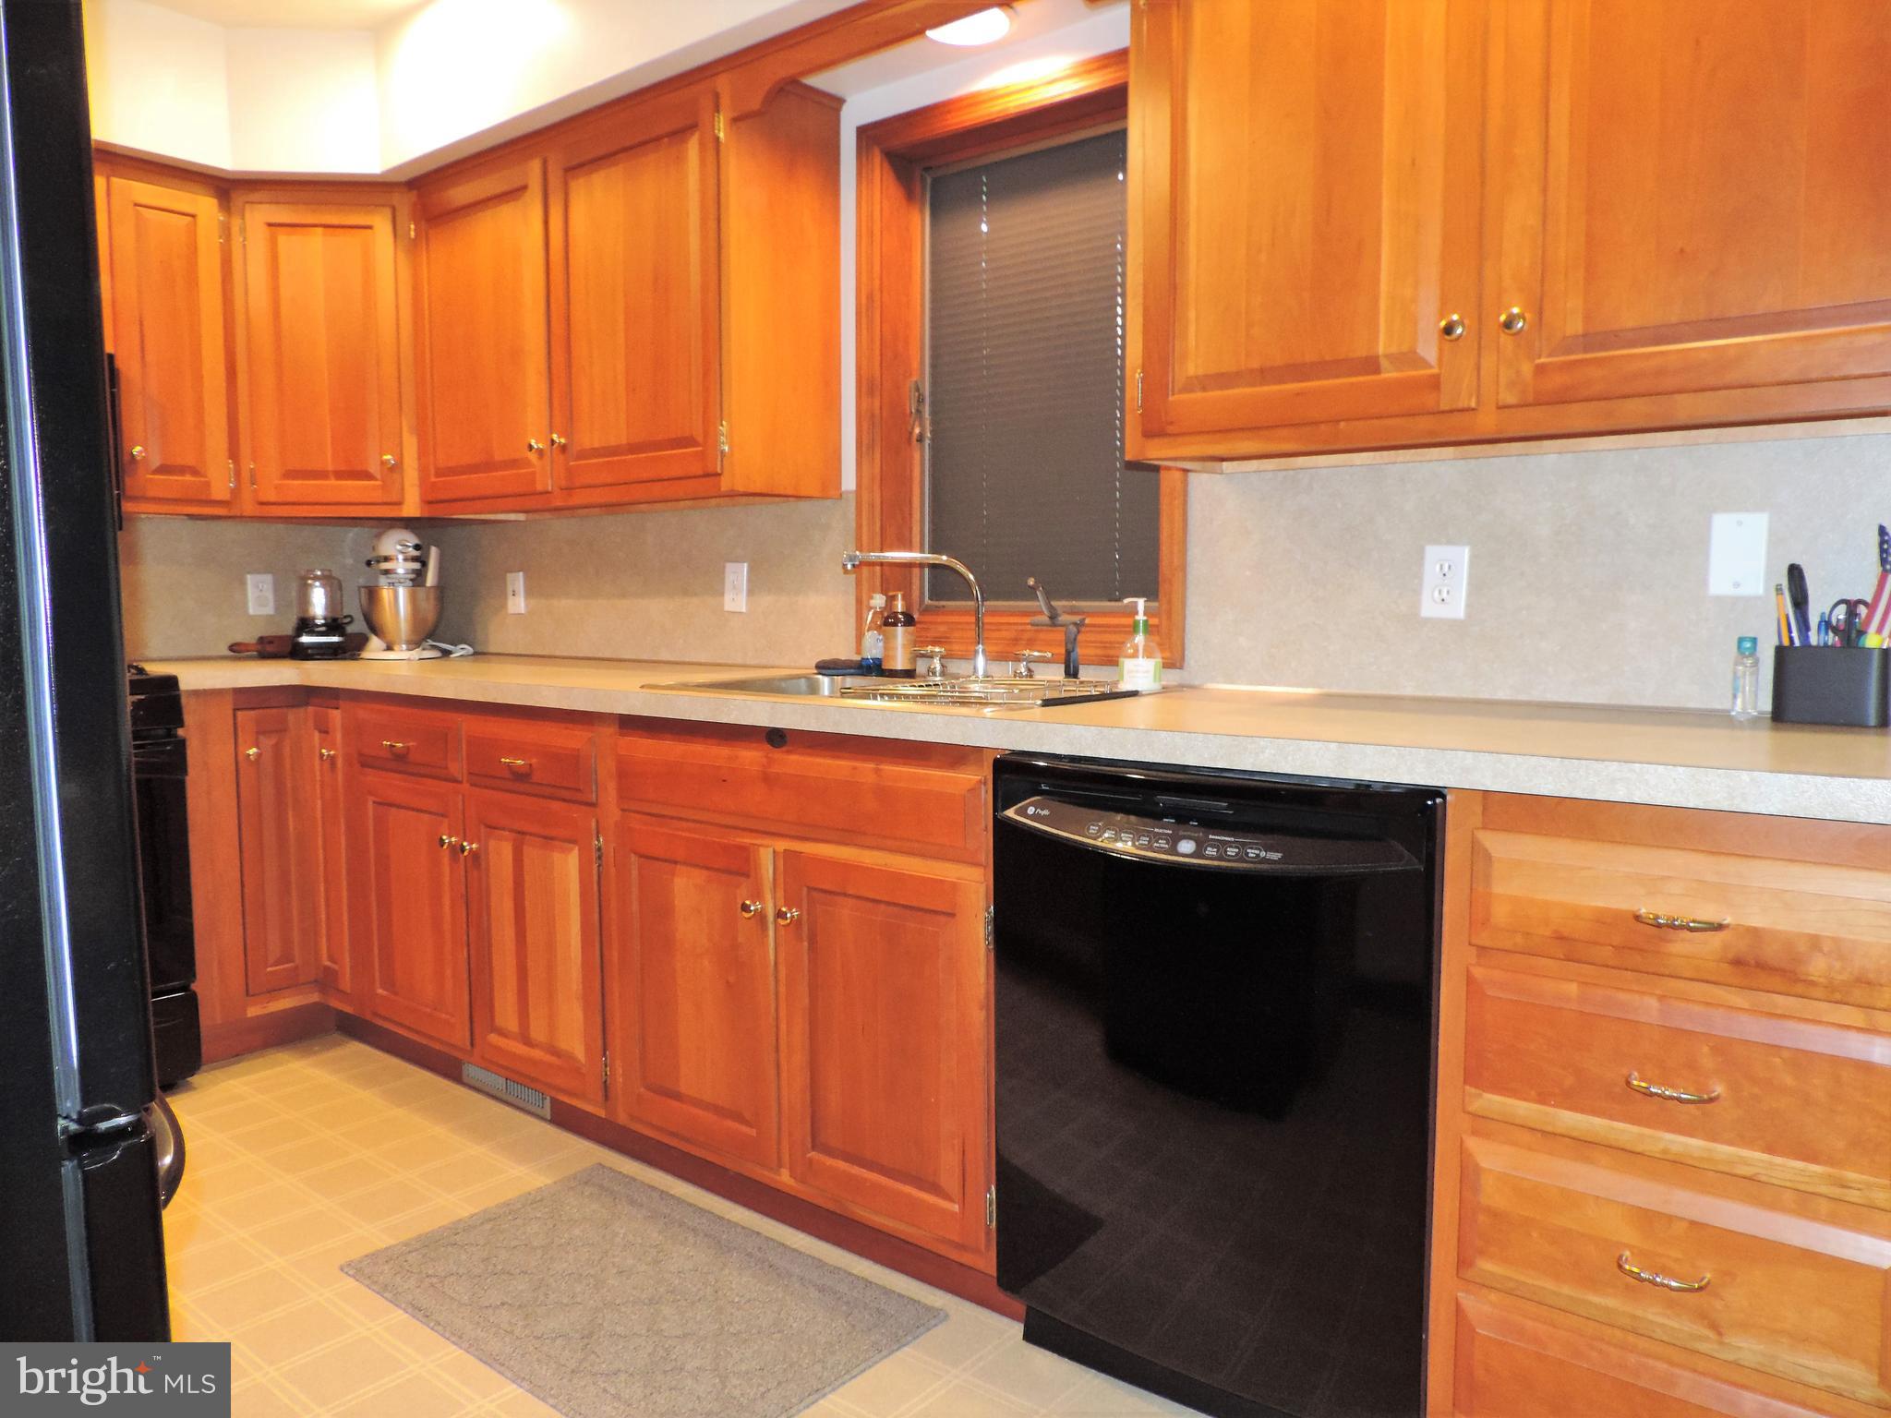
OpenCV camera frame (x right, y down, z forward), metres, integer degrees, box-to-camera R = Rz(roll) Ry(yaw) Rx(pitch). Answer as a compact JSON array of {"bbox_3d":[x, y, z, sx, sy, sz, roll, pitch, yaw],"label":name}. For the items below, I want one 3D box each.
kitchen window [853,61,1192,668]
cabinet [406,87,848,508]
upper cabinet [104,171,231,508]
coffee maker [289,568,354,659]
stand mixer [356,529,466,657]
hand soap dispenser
[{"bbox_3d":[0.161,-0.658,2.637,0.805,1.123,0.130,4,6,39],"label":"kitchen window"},{"bbox_3d":[-0.799,-0.888,3.116,1.188,0.822,0.350,4,6,39],"label":"cabinet"},{"bbox_3d":[-2.014,-0.901,3.324,0.345,0.822,0.295,4,6,39],"label":"upper cabinet"},{"bbox_3d":[-1.679,-0.257,3.540,0.153,0.245,0.153,-2,5,-22],"label":"coffee maker"},{"bbox_3d":[-1.510,-0.317,3.603,0.225,0.353,0.350,-3,6,-32],"label":"stand mixer"},{"bbox_3d":[0.347,-0.120,2.340,0.076,0.168,0.066,-2,5,-14],"label":"hand soap dispenser"}]

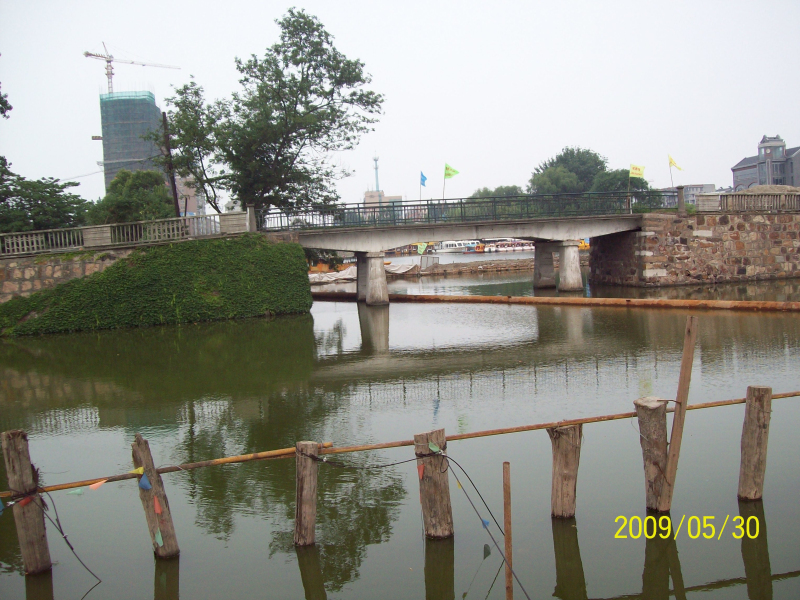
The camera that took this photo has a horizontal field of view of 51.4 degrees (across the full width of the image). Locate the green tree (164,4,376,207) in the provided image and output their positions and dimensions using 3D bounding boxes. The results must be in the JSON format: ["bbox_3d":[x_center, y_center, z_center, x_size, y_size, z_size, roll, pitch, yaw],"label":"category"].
[{"bbox_3d":[-6.295,-8.719,41.990,11.200,11.610,9.500,-3,4,0],"label":"green tree"}]

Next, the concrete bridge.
[{"bbox_3d":[2.381,-2.485,40.791,18.600,4.560,5.400,-4,4,-8],"label":"concrete bridge"}]

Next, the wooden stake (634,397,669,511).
[{"bbox_3d":[2.009,1.207,6.571,0.241,0.852,0.241,-3,4,17],"label":"wooden stake"}]

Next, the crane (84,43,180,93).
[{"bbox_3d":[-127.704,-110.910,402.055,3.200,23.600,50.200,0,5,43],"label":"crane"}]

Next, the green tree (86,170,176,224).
[{"bbox_3d":[-22.334,-7.293,70.240,7.300,7.401,7.000,-4,4,-17],"label":"green tree"}]

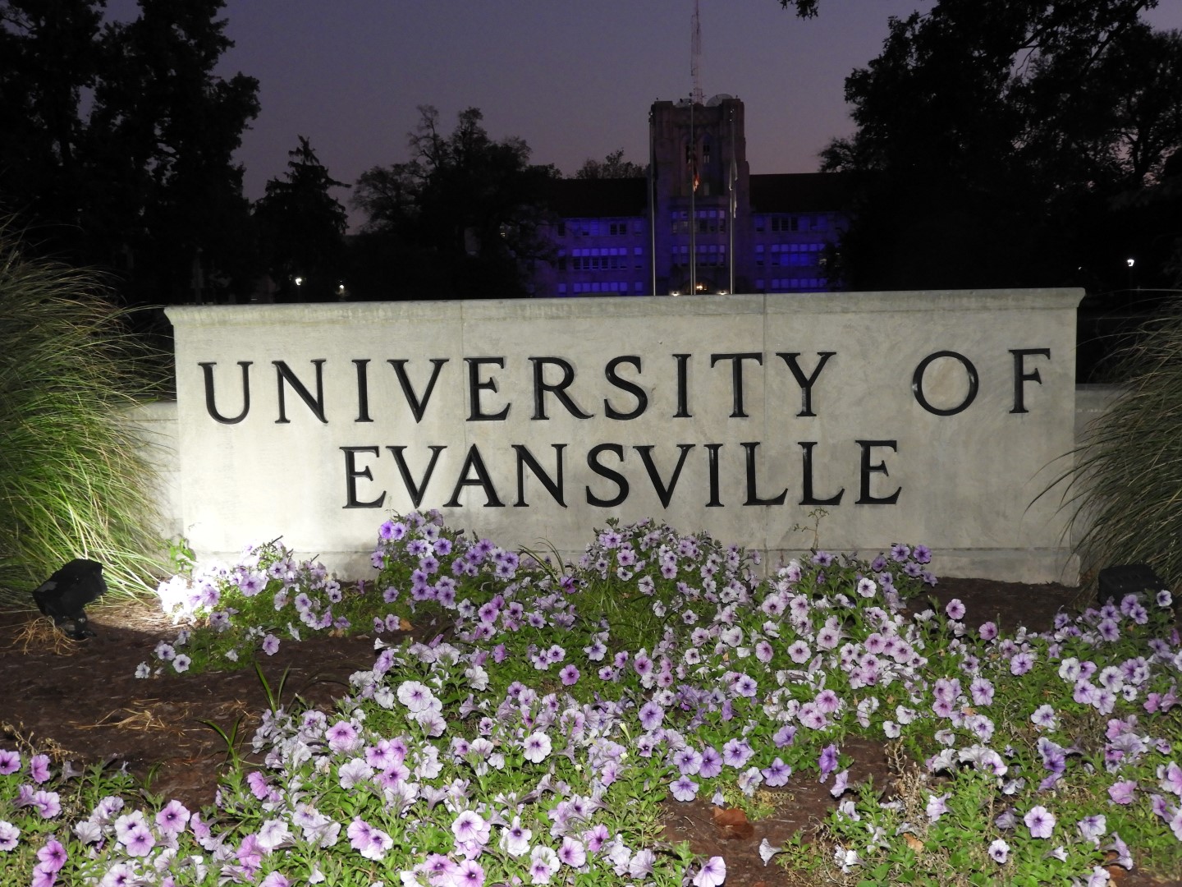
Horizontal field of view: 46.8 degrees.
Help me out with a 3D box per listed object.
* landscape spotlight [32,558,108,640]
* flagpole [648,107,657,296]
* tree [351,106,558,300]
[{"bbox_3d":[-1.964,0.585,5.150,0.250,0.300,0.210,-5,7,-36],"label":"landscape spotlight"},{"bbox_3d":[2.718,-10.527,60.000,0.220,8.600,0.220,-1,6,0],"label":"flagpole"},{"bbox_3d":[-10.970,-19.224,110.000,16.510,16.060,14.500,-1,6,0],"label":"tree"}]

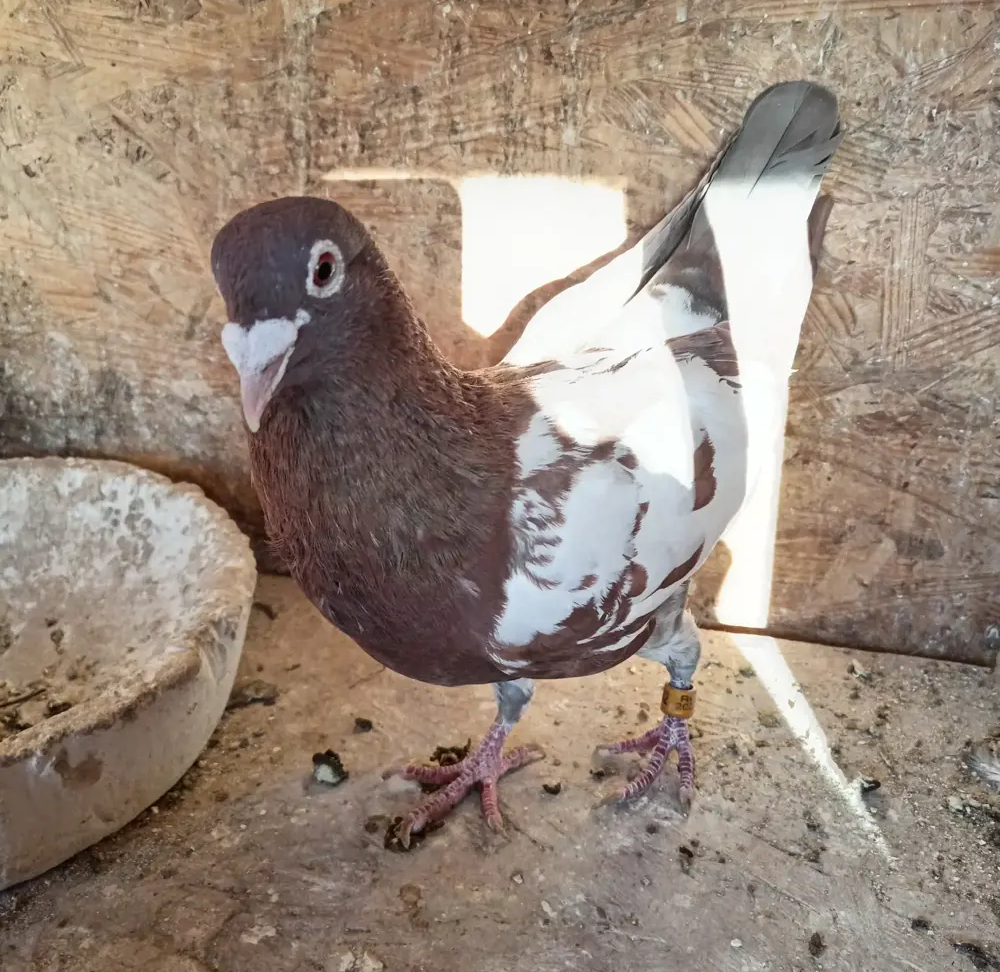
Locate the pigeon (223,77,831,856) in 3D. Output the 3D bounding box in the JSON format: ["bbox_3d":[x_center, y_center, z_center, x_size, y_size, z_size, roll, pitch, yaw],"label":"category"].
[{"bbox_3d":[0.025,-0.003,0.327,0.125,0.216,0.241,21,32,37],"label":"pigeon"}]

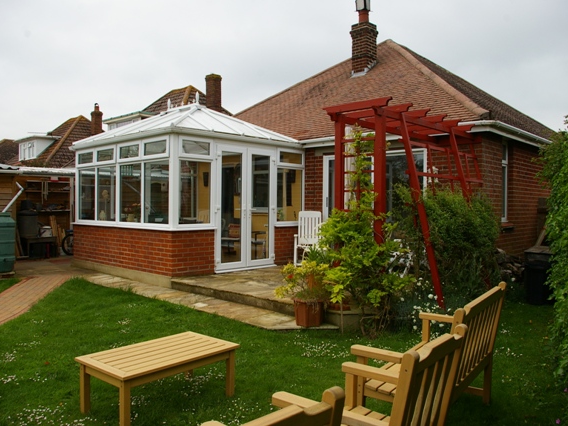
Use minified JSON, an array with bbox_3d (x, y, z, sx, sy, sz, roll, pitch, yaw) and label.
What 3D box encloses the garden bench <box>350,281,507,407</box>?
[{"bbox_3d":[0.997,0.946,3.132,0.652,0.919,1.180,1,1,35],"label":"garden bench"}]

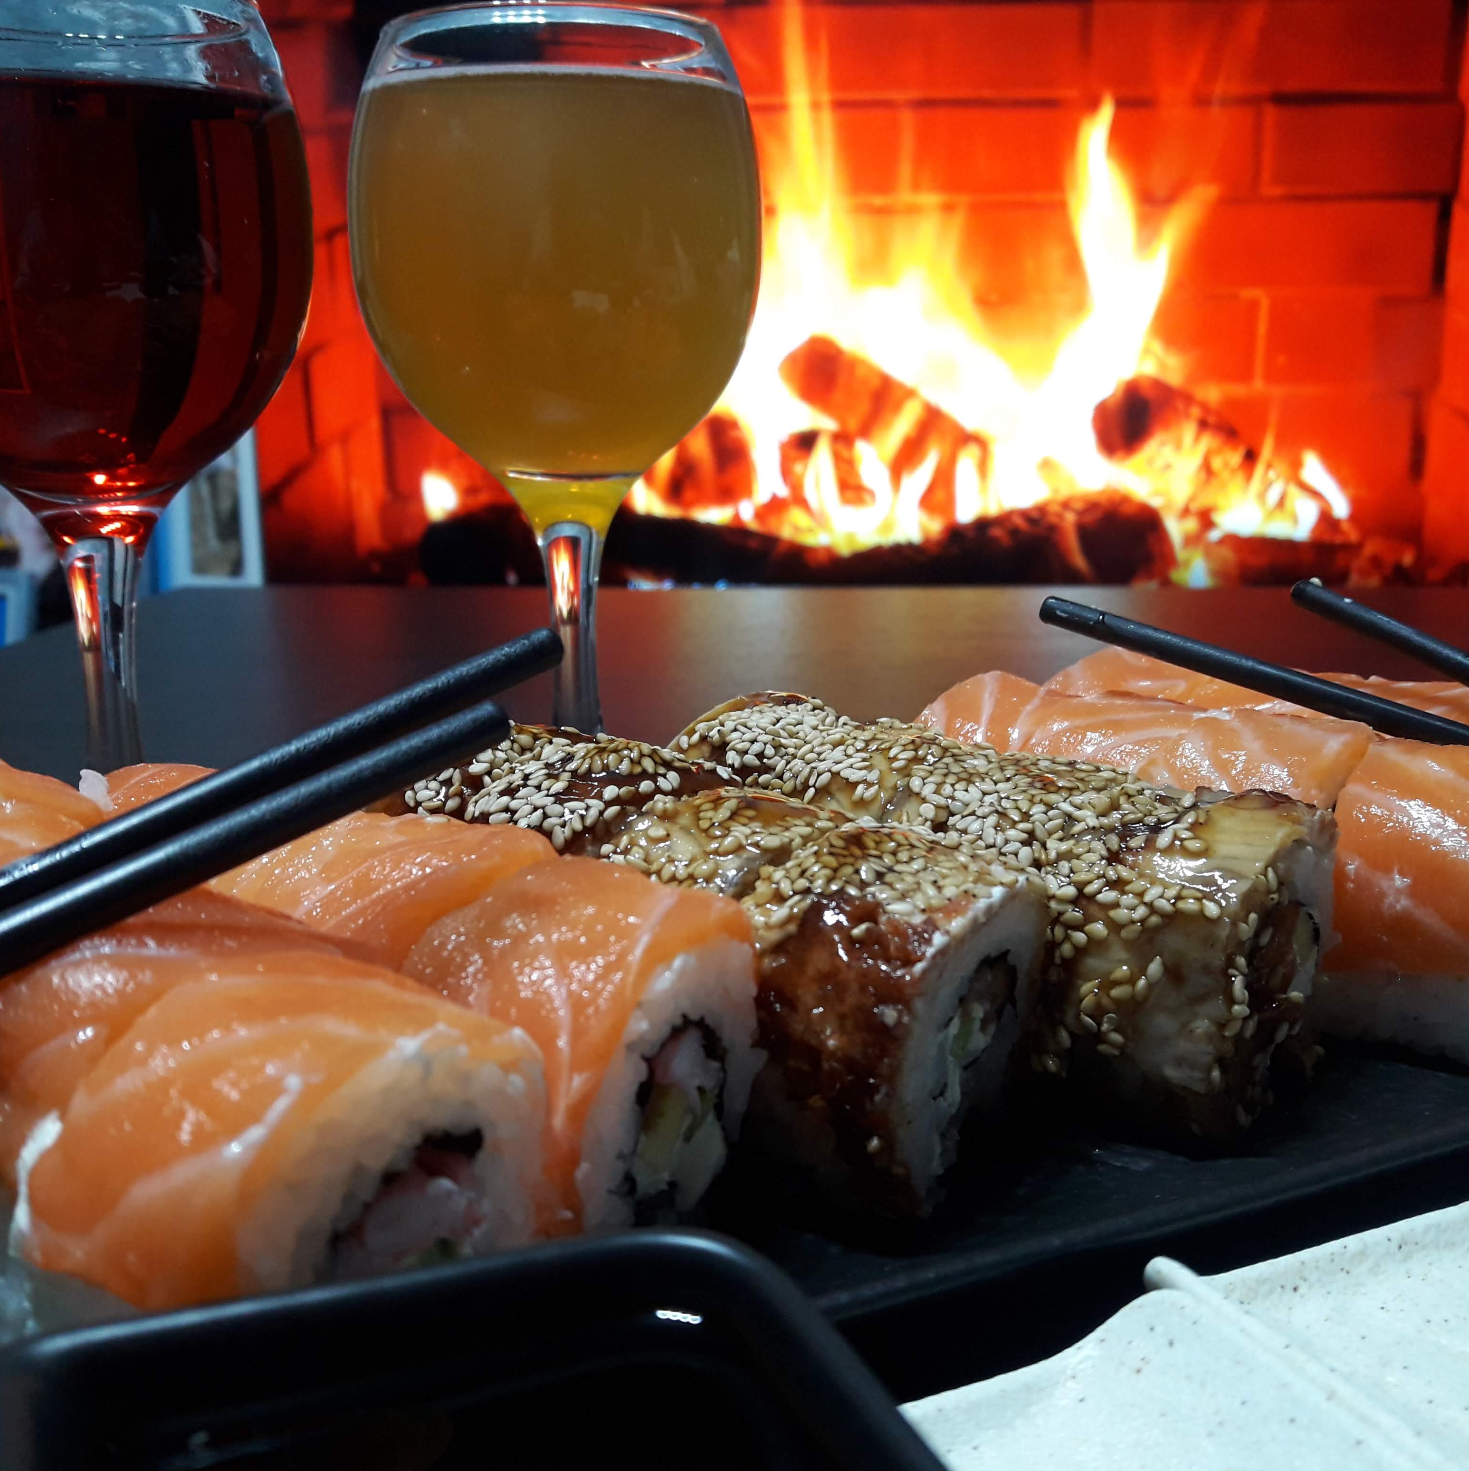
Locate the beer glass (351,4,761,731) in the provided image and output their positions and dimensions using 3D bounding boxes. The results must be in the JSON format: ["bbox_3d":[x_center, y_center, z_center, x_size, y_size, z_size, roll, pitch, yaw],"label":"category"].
[{"bbox_3d":[-0.034,-0.048,0.313,0.077,0.170,0.077,0,13,0],"label":"beer glass"}]

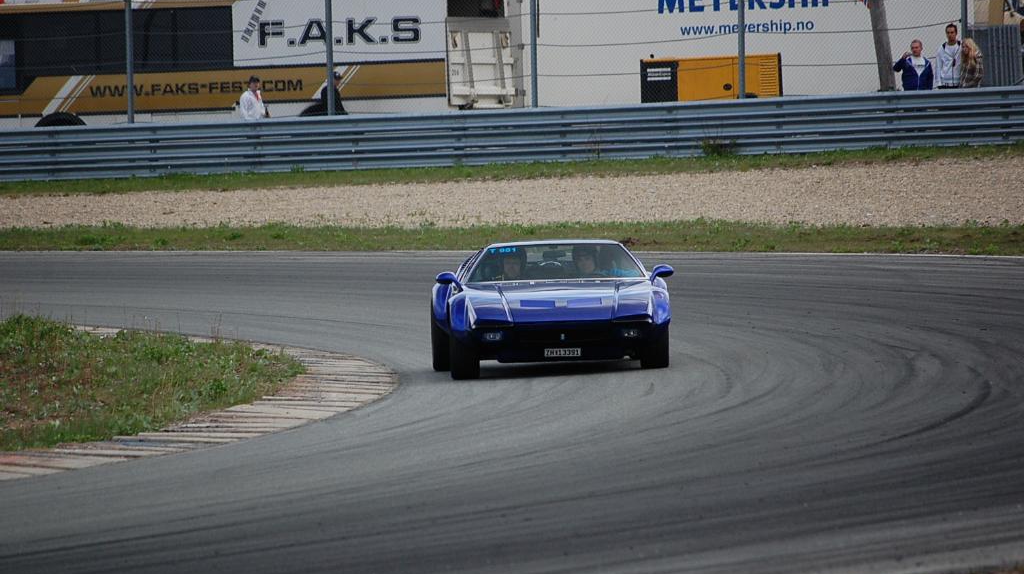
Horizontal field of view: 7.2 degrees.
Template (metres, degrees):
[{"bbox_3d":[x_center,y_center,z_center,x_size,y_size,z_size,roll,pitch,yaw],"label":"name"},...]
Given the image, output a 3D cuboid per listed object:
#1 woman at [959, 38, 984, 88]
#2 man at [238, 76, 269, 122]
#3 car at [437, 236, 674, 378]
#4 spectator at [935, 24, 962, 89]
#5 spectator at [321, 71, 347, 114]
[{"bbox_3d":[7.254,-3.079,127.018,0.500,1.670,0.350,-1,1,27],"label":"woman"},{"bbox_3d":[-4.566,-2.882,144.018,0.540,1.760,0.400,-3,1,-30],"label":"man"},{"bbox_3d":[0.357,0.149,66.000,1.940,1.070,4.270,-2,1,-1],"label":"car"},{"bbox_3d":[6.865,-3.204,127.020,0.540,1.860,0.350,-2,1,-9],"label":"spectator"},{"bbox_3d":[-3.143,-2.954,144.018,0.380,1.760,0.520,-1,2,37],"label":"spectator"}]

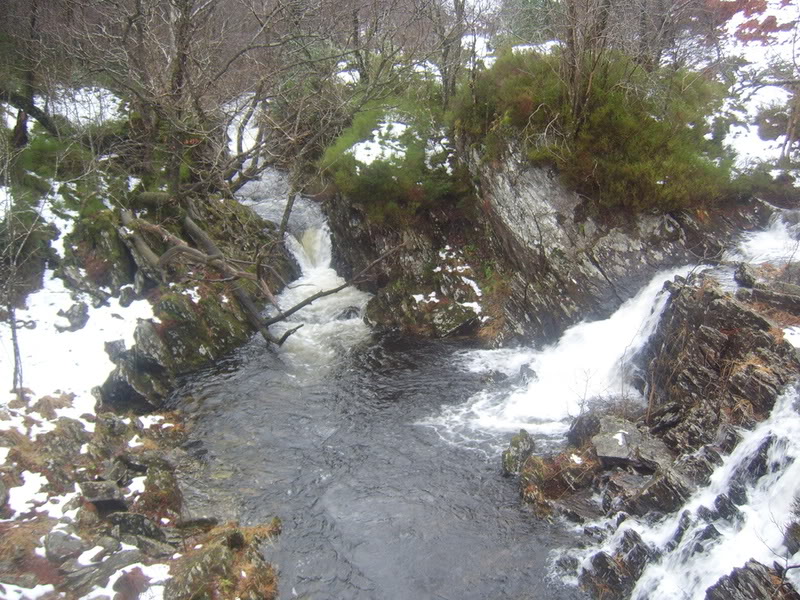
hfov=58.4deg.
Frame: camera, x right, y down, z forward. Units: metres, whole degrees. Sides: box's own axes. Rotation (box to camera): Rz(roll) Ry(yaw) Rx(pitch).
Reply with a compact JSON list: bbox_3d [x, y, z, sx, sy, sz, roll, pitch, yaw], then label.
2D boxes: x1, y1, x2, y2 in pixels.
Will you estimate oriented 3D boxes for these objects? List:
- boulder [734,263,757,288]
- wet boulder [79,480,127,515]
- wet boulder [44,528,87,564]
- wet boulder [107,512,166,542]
[{"bbox_3d":[7.235,-0.517,15.000,0.430,0.500,0.480,9,20,25],"label":"boulder"},{"bbox_3d":[-4.069,2.696,9.800,0.640,0.290,0.420,-8,20,-24],"label":"wet boulder"},{"bbox_3d":[-4.062,2.988,8.700,0.480,0.290,0.380,-10,20,-27],"label":"wet boulder"},{"bbox_3d":[-3.418,2.949,9.300,0.760,0.250,0.380,-8,19,-22],"label":"wet boulder"}]

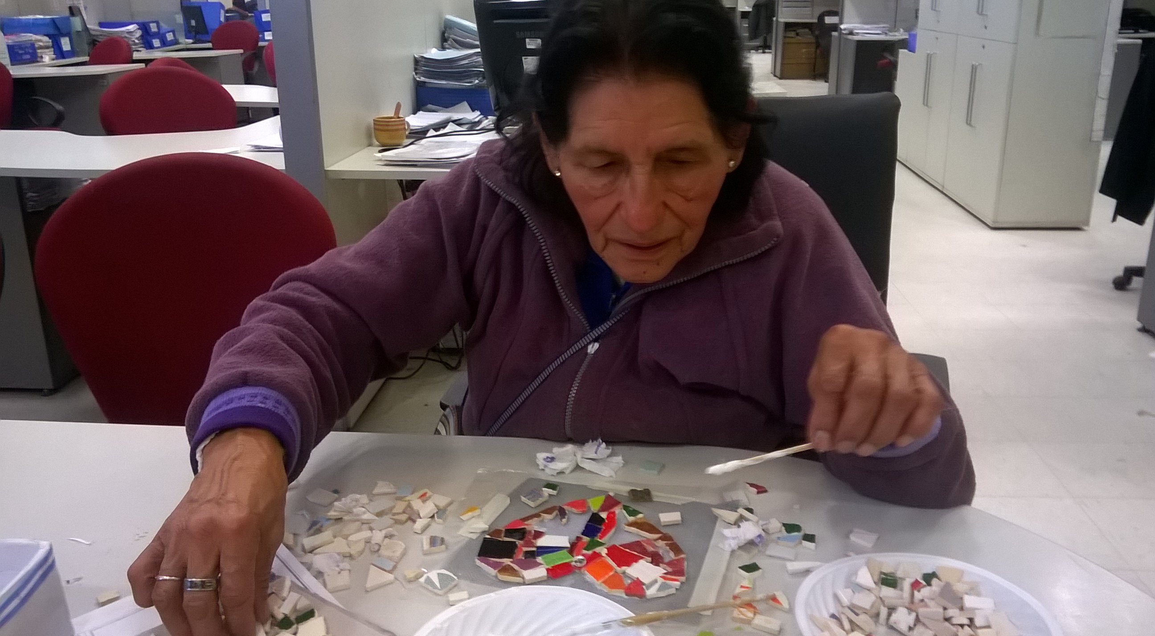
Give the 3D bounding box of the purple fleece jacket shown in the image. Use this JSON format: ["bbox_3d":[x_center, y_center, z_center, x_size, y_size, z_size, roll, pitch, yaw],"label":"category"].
[{"bbox_3d":[0.037,0.071,0.992,0.690,0.490,0.570,1,19,5],"label":"purple fleece jacket"}]

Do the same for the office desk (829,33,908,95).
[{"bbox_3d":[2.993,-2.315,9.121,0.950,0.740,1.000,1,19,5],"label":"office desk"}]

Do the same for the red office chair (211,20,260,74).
[{"bbox_3d":[-3.272,-2.322,9.002,0.600,0.950,0.600,1,19,5],"label":"red office chair"}]

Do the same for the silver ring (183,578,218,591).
[{"bbox_3d":[-0.260,0.183,0.653,0.022,0.008,0.022,0,-15,-22],"label":"silver ring"}]

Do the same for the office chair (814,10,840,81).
[{"bbox_3d":[3.442,-3.626,12.629,0.600,0.930,0.600,1,19,5],"label":"office chair"}]

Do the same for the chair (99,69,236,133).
[{"bbox_3d":[-1.447,-0.351,3.217,0.590,0.950,0.600,1,19,5],"label":"chair"}]

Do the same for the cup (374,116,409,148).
[{"bbox_3d":[-0.560,-0.572,2.910,0.110,0.080,0.096,1,19,5],"label":"cup"}]

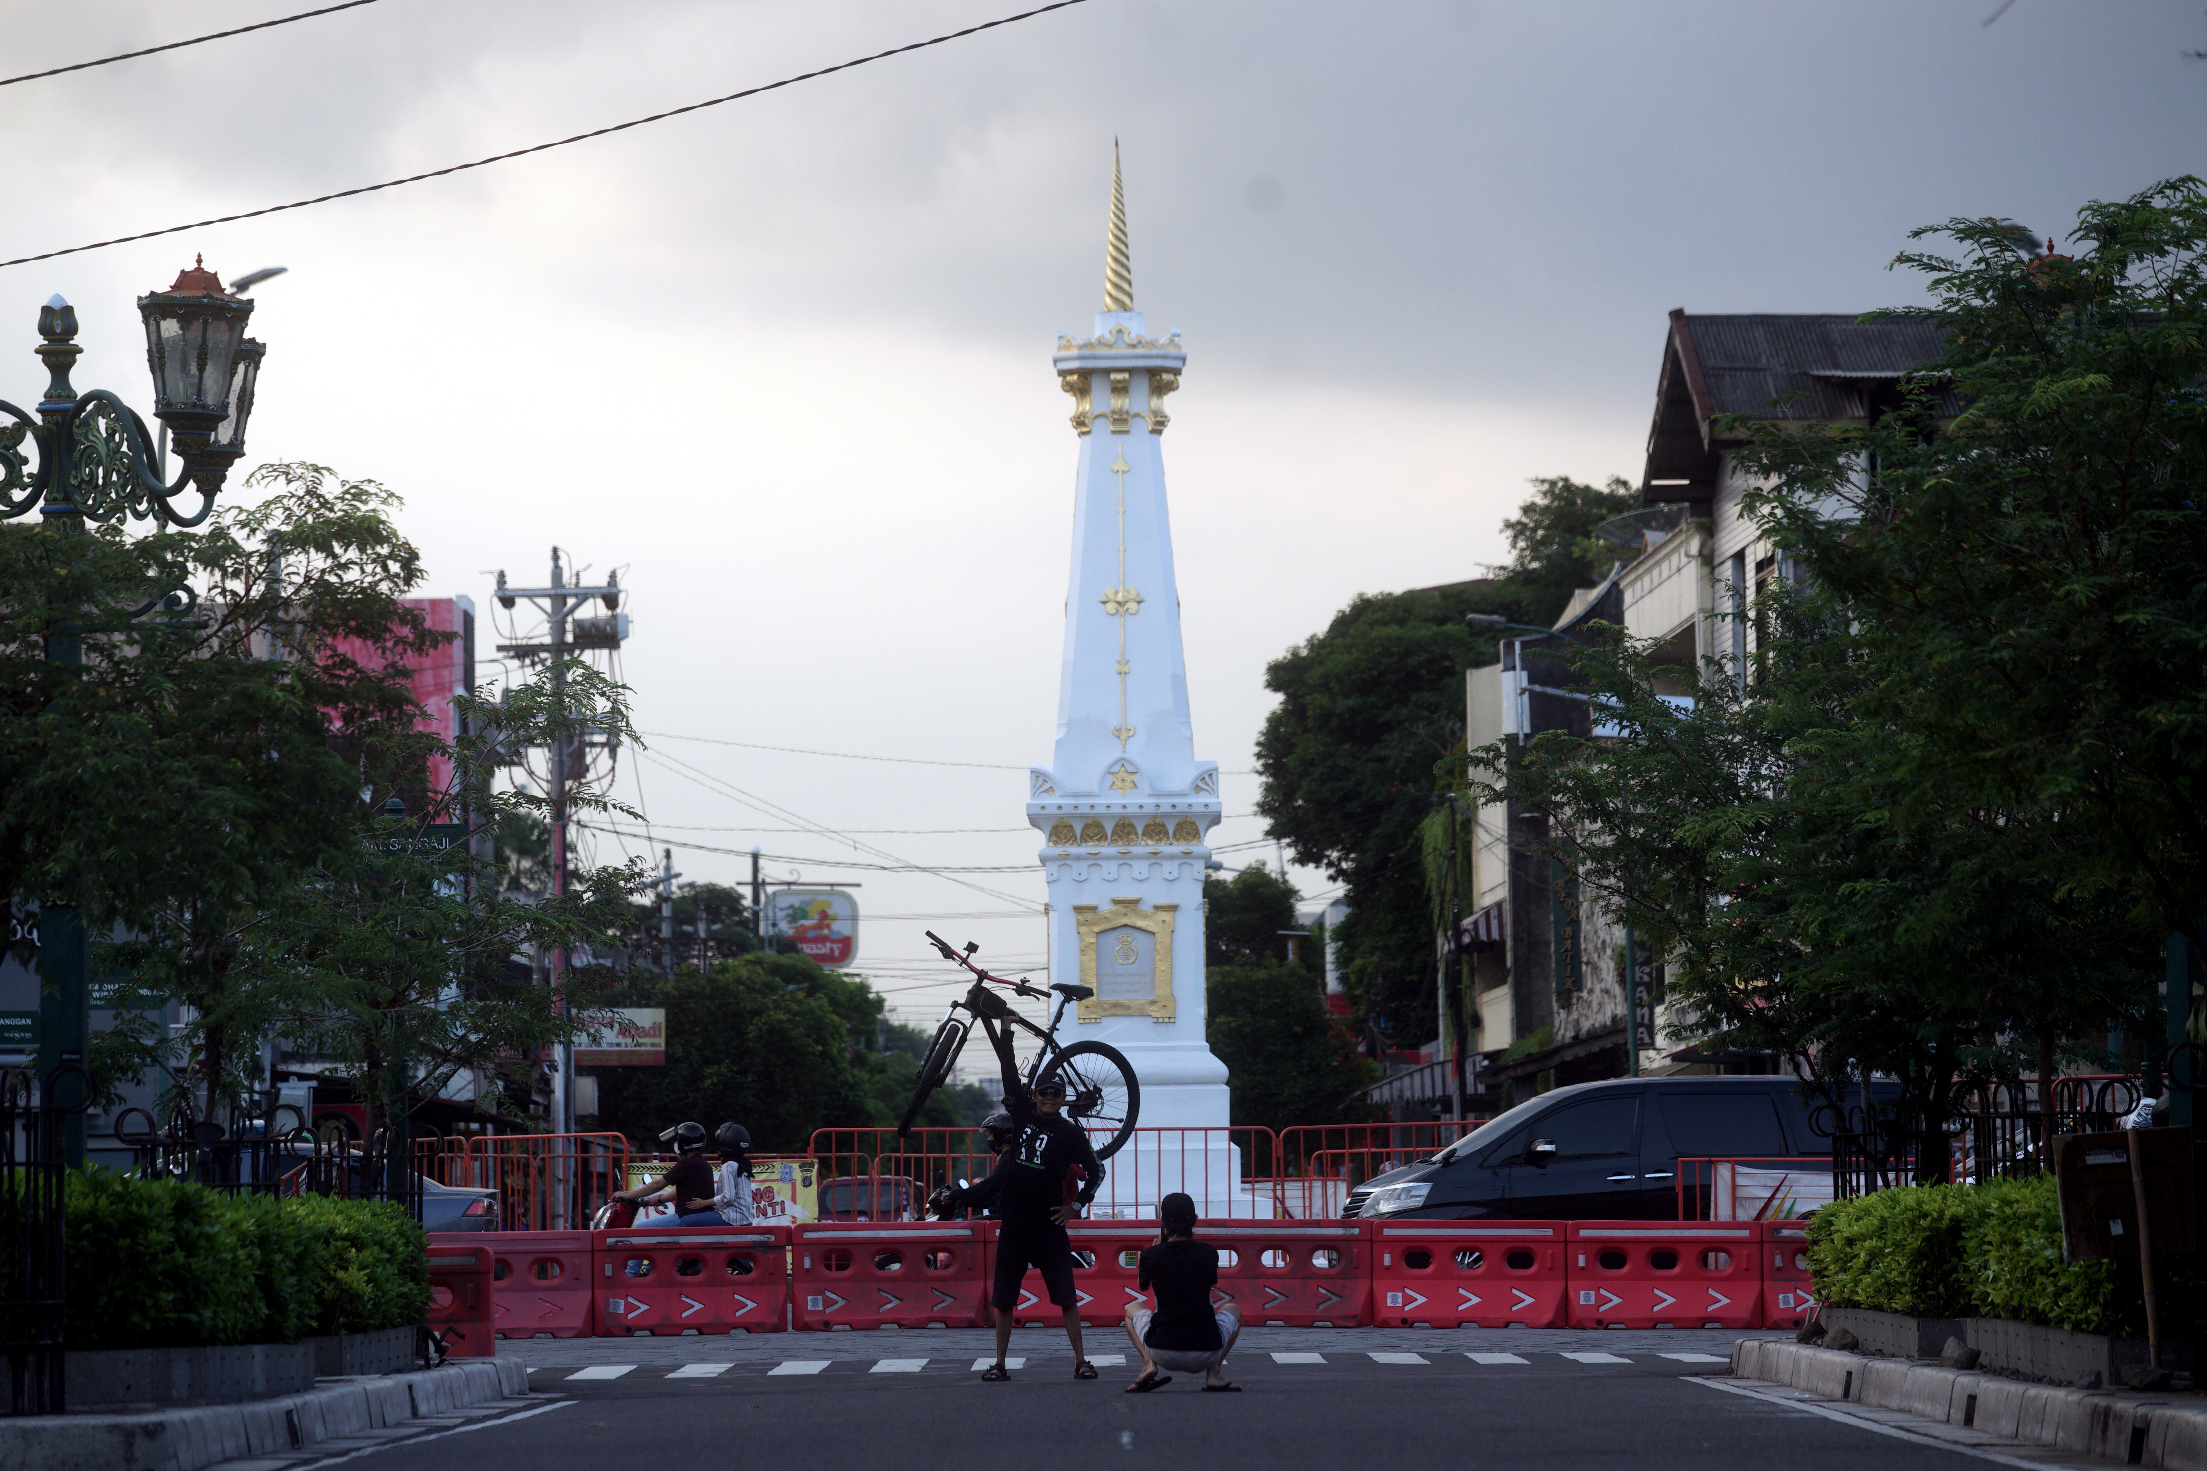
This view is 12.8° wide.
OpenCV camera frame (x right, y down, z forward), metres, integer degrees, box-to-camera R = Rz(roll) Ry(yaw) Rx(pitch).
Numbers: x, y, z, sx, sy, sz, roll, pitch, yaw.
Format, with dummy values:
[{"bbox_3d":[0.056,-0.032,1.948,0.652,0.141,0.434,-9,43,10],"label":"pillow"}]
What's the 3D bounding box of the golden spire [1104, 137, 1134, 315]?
[{"bbox_3d":[0.205,-6.730,129.500,0.390,2.270,0.390,-1,-2,0],"label":"golden spire"}]

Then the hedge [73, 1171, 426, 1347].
[{"bbox_3d":[-4.049,2.515,47.338,1.000,0.850,6.700,-1,-2,4],"label":"hedge"}]

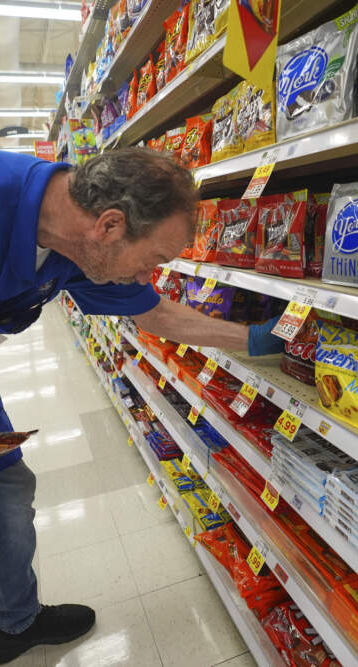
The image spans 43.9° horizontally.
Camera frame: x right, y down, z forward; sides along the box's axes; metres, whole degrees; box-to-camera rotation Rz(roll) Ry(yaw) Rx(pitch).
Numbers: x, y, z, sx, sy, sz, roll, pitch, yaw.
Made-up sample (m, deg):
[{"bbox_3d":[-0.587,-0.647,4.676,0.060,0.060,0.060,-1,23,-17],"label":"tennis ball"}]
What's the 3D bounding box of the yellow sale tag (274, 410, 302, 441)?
[{"bbox_3d":[0.212,0.179,0.869,0.005,0.045,0.060,18,6,-23],"label":"yellow sale tag"}]

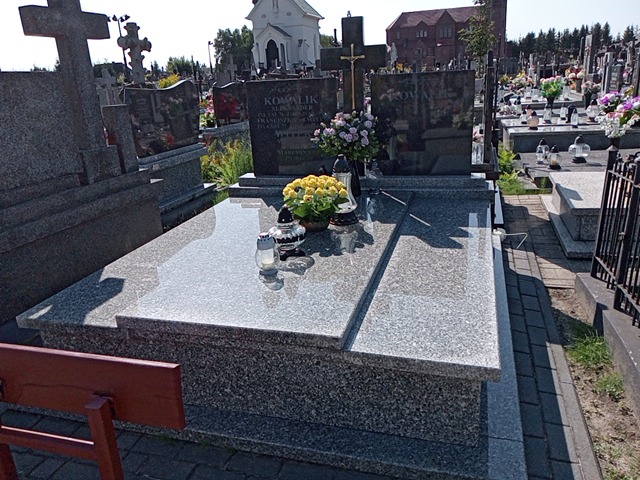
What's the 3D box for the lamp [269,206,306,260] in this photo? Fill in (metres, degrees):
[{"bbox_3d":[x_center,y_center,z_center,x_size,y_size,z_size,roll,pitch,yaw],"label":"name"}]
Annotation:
[{"bbox_3d":[-0.164,-0.041,2.640,0.189,0.267,0.189,-3,19,1],"label":"lamp"}]

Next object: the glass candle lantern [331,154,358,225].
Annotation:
[{"bbox_3d":[0.138,-0.302,3.050,0.165,0.400,0.165,2,20,16],"label":"glass candle lantern"}]

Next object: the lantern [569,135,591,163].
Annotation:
[{"bbox_3d":[3.083,-1.085,6.146,0.229,0.330,0.229,3,20,17],"label":"lantern"}]

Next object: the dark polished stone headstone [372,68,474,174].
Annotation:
[{"bbox_3d":[0.733,-0.825,3.729,0.712,0.725,0.080,2,20,16],"label":"dark polished stone headstone"}]

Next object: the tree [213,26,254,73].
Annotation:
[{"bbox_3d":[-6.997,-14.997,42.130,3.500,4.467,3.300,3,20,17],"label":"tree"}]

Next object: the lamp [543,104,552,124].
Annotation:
[{"bbox_3d":[3.002,-1.654,6.800,0.115,0.238,0.115,2,20,16],"label":"lamp"}]

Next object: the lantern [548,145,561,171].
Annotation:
[{"bbox_3d":[2.486,-0.878,5.447,0.130,0.233,0.130,2,20,16],"label":"lantern"}]

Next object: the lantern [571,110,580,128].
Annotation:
[{"bbox_3d":[3.546,-1.687,7.191,0.091,0.258,0.091,3,20,17],"label":"lantern"}]

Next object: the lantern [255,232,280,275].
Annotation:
[{"bbox_3d":[-0.251,0.062,2.484,0.118,0.185,0.118,-3,19,1],"label":"lantern"}]

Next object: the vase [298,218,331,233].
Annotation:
[{"bbox_3d":[-0.023,-0.111,2.986,0.175,0.100,0.175,2,20,16],"label":"vase"}]

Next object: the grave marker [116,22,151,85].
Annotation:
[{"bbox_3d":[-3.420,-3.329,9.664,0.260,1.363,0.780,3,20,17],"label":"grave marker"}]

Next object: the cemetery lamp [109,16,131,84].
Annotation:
[{"bbox_3d":[-16.703,-15.983,44.364,2.000,5.926,1.300,-10,20,-17],"label":"cemetery lamp"}]

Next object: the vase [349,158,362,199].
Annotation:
[{"bbox_3d":[0.244,-0.450,3.639,0.105,0.285,0.105,2,20,16],"label":"vase"}]

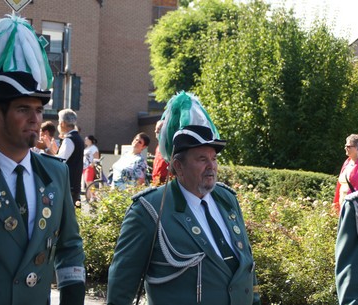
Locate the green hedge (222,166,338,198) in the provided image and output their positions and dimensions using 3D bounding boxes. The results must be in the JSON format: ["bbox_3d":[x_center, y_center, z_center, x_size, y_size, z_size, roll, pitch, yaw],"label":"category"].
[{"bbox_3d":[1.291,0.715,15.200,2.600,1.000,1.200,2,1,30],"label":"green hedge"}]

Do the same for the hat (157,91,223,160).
[{"bbox_3d":[0.041,-0.102,4.500,0.230,0.280,0.240,0,2,-45],"label":"hat"}]

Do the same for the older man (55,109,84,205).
[{"bbox_3d":[-1.136,0.418,11.700,0.400,1.750,0.530,3,2,44],"label":"older man"}]

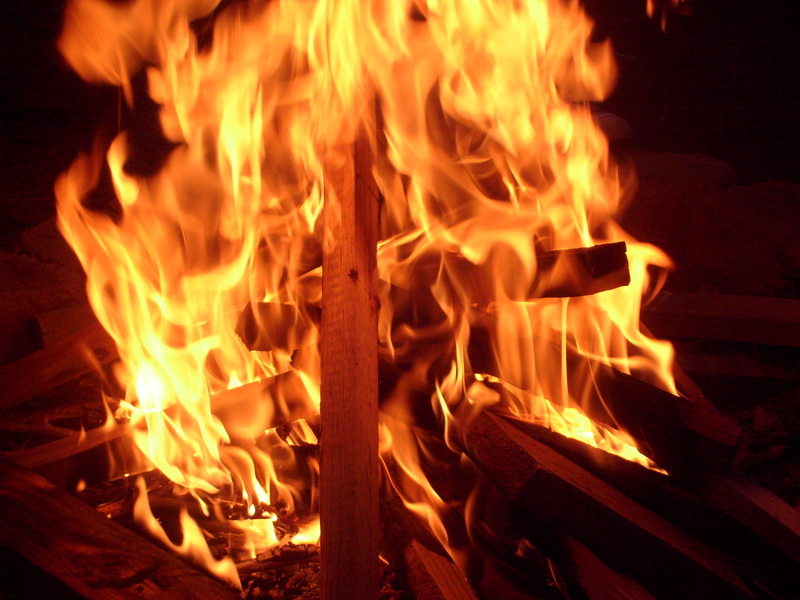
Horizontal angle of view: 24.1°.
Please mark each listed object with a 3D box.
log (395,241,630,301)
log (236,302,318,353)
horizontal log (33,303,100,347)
[{"bbox_3d":[0.149,-0.039,2.550,0.330,0.066,0.070,-3,12,-9],"label":"log"},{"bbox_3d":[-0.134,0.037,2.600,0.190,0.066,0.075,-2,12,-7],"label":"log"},{"bbox_3d":[-0.433,0.033,2.750,0.220,0.055,0.070,-8,14,-19],"label":"horizontal log"}]

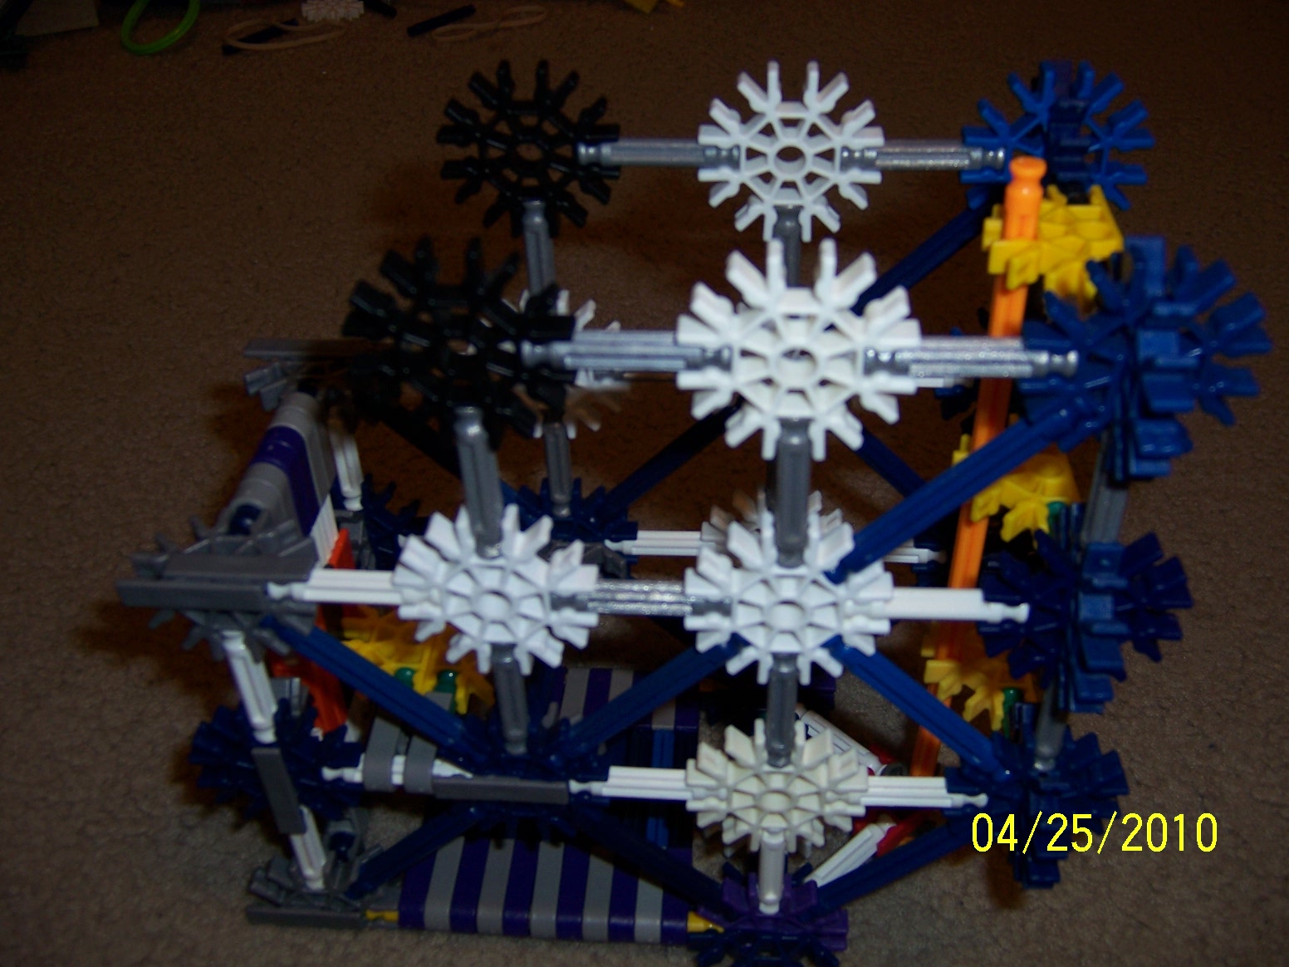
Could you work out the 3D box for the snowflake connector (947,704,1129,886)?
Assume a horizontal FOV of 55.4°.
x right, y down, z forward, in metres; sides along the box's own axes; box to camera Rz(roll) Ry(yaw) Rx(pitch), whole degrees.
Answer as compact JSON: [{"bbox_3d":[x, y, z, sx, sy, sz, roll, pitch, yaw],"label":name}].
[{"bbox_3d":[0.080,0.065,0.251,0.036,0.036,0.036,1,38,5],"label":"snowflake connector"}]

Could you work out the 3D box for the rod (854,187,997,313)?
[{"bbox_3d":[0.058,-0.045,0.268,0.006,0.054,0.006,38,32,-22],"label":"rod"}]

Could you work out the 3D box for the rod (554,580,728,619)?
[{"bbox_3d":[-0.001,0.022,0.229,0.033,0.006,0.006,1,38,5],"label":"rod"}]

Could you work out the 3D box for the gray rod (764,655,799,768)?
[{"bbox_3d":[0.026,0.043,0.239,0.006,0.033,0.006,1,38,5],"label":"gray rod"}]

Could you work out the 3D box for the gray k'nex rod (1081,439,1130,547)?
[{"bbox_3d":[0.078,0.002,0.204,0.006,0.032,0.006,1,38,4],"label":"gray k'nex rod"}]

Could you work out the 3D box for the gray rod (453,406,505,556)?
[{"bbox_3d":[-0.029,0.000,0.214,0.006,0.033,0.006,1,38,5],"label":"gray rod"}]

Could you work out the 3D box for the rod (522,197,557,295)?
[{"bbox_3d":[-0.022,-0.046,0.270,0.006,0.033,0.006,1,38,5],"label":"rod"}]

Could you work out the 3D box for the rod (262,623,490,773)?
[{"bbox_3d":[-0.053,0.042,0.250,0.054,0.006,0.006,38,32,-22],"label":"rod"}]

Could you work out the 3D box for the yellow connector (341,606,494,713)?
[{"bbox_3d":[-0.051,0.040,0.297,0.048,0.006,0.039,1,38,5],"label":"yellow connector"}]

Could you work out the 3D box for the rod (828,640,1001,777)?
[{"bbox_3d":[0.054,0.045,0.241,0.006,0.055,0.006,-39,26,29],"label":"rod"}]

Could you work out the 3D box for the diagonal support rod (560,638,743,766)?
[{"bbox_3d":[0.001,0.044,0.246,0.006,0.054,0.006,38,32,-22],"label":"diagonal support rod"}]

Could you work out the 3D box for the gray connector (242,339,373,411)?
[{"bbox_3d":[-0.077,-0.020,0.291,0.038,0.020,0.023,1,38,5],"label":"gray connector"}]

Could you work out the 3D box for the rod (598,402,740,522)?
[{"bbox_3d":[0.006,-0.004,0.306,0.006,0.054,0.006,38,32,-22],"label":"rod"}]

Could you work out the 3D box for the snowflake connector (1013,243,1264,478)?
[{"bbox_3d":[0.077,-0.019,0.189,0.038,0.038,0.037,1,38,5],"label":"snowflake connector"}]

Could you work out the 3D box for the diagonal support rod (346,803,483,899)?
[{"bbox_3d":[-0.052,0.086,0.283,0.055,0.006,0.006,-39,26,29],"label":"diagonal support rod"}]

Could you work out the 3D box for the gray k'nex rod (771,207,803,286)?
[{"bbox_3d":[0.031,-0.046,0.271,0.006,0.033,0.006,1,38,5],"label":"gray k'nex rod"}]

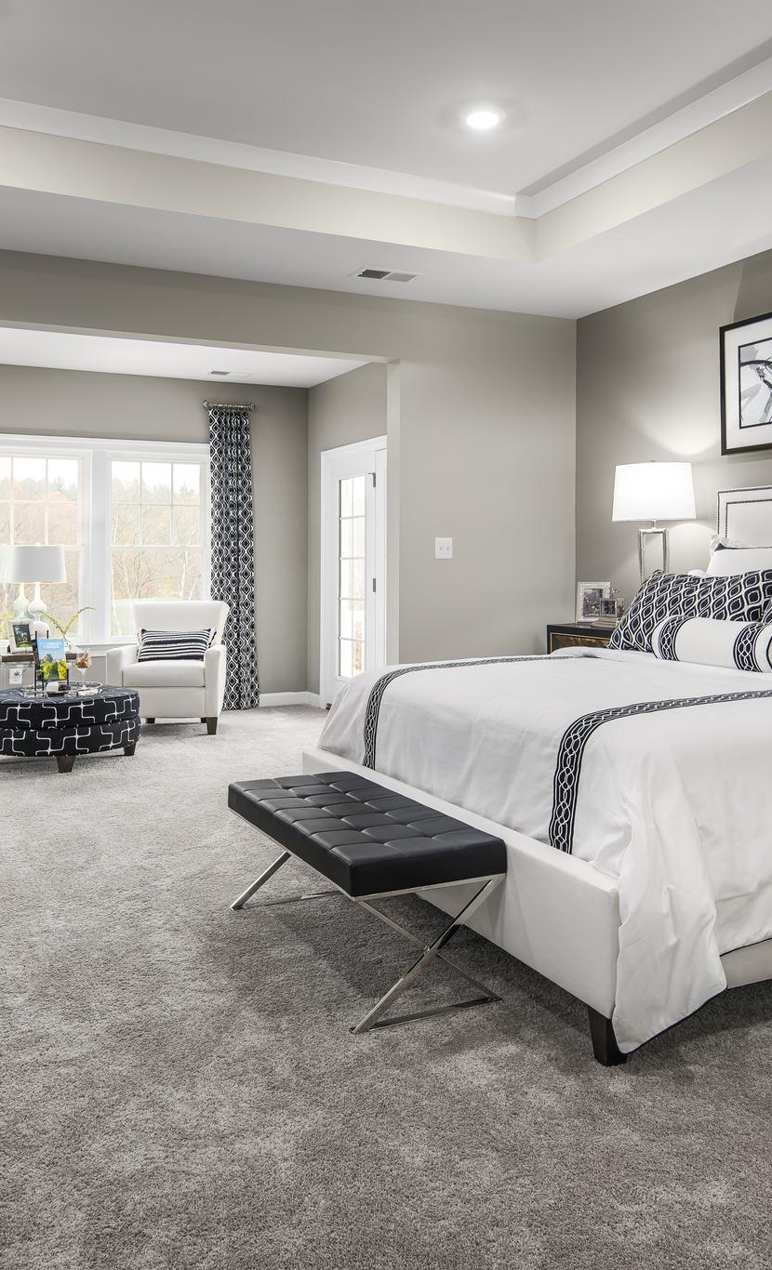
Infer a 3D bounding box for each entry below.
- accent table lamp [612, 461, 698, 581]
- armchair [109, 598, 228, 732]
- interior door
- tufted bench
[{"bbox_3d":[1.401,-0.455,5.259,0.430,0.900,0.430,-1,3,-25],"label":"accent table lamp"},{"bbox_3d":[-1.560,0.228,7.500,0.800,0.920,0.810,0,2,-1],"label":"armchair"},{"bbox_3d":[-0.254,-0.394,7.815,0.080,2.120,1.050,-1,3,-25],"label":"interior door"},{"bbox_3d":[-0.101,0.769,3.140,0.490,0.450,1.060,-1,3,-25],"label":"tufted bench"}]

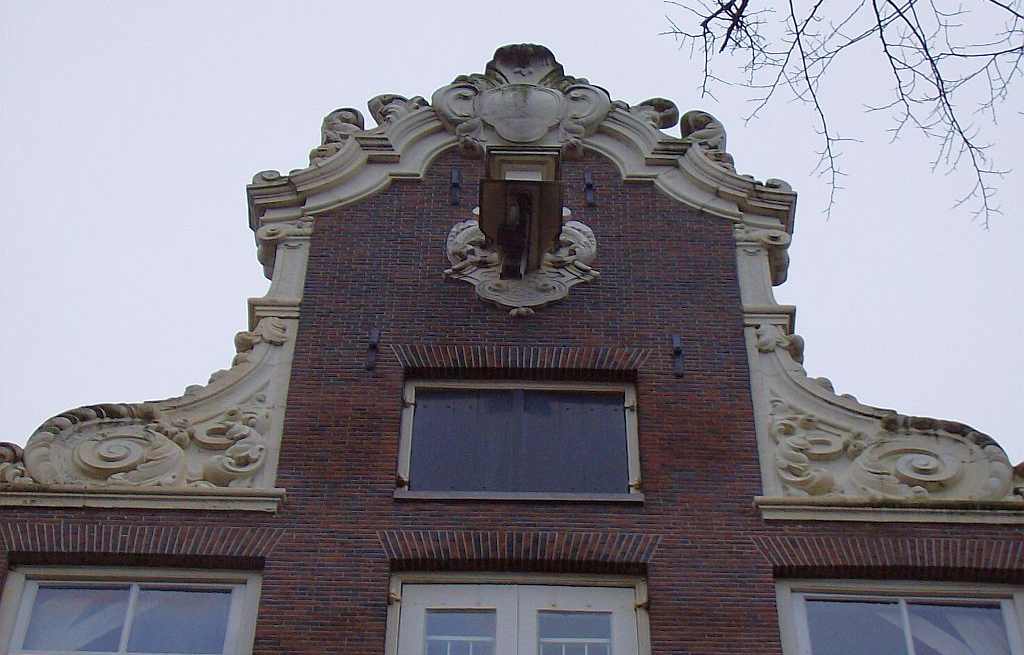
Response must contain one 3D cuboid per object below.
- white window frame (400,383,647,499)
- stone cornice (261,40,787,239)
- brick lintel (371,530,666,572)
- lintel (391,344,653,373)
[{"bbox_3d":[0.049,0.721,18.601,1.505,1.493,0.130,1,-59,0],"label":"white window frame"},{"bbox_3d":[0.075,-1.436,21.953,3.890,2.746,0.470,1,-59,0],"label":"stone cornice"},{"bbox_3d":[0.046,1.347,17.534,1.679,0.293,0.110,1,-59,0],"label":"brick lintel"},{"bbox_3d":[0.061,0.244,19.379,1.728,0.269,0.110,1,-59,0],"label":"lintel"}]

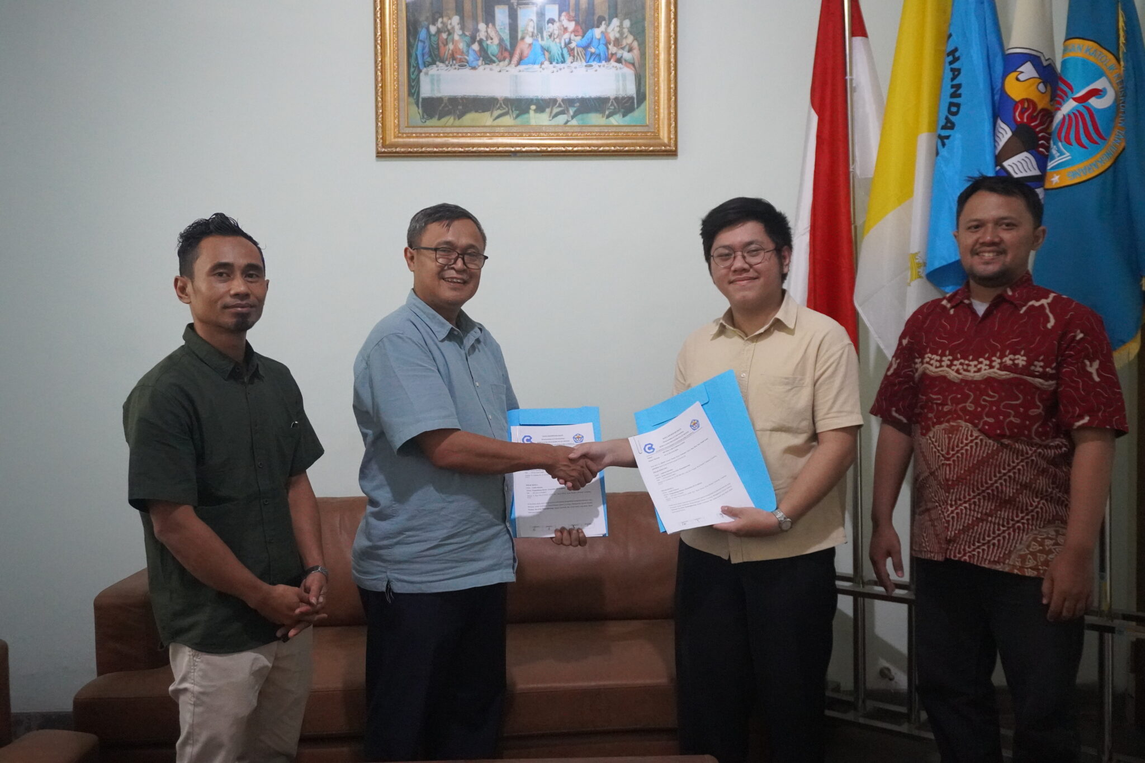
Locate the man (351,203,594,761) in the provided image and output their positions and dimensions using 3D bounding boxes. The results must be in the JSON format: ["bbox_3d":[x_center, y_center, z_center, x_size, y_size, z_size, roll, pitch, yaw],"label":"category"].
[{"bbox_3d":[-0.220,0.415,2.300,0.540,1.660,0.470,-1,1,30],"label":"man"}]

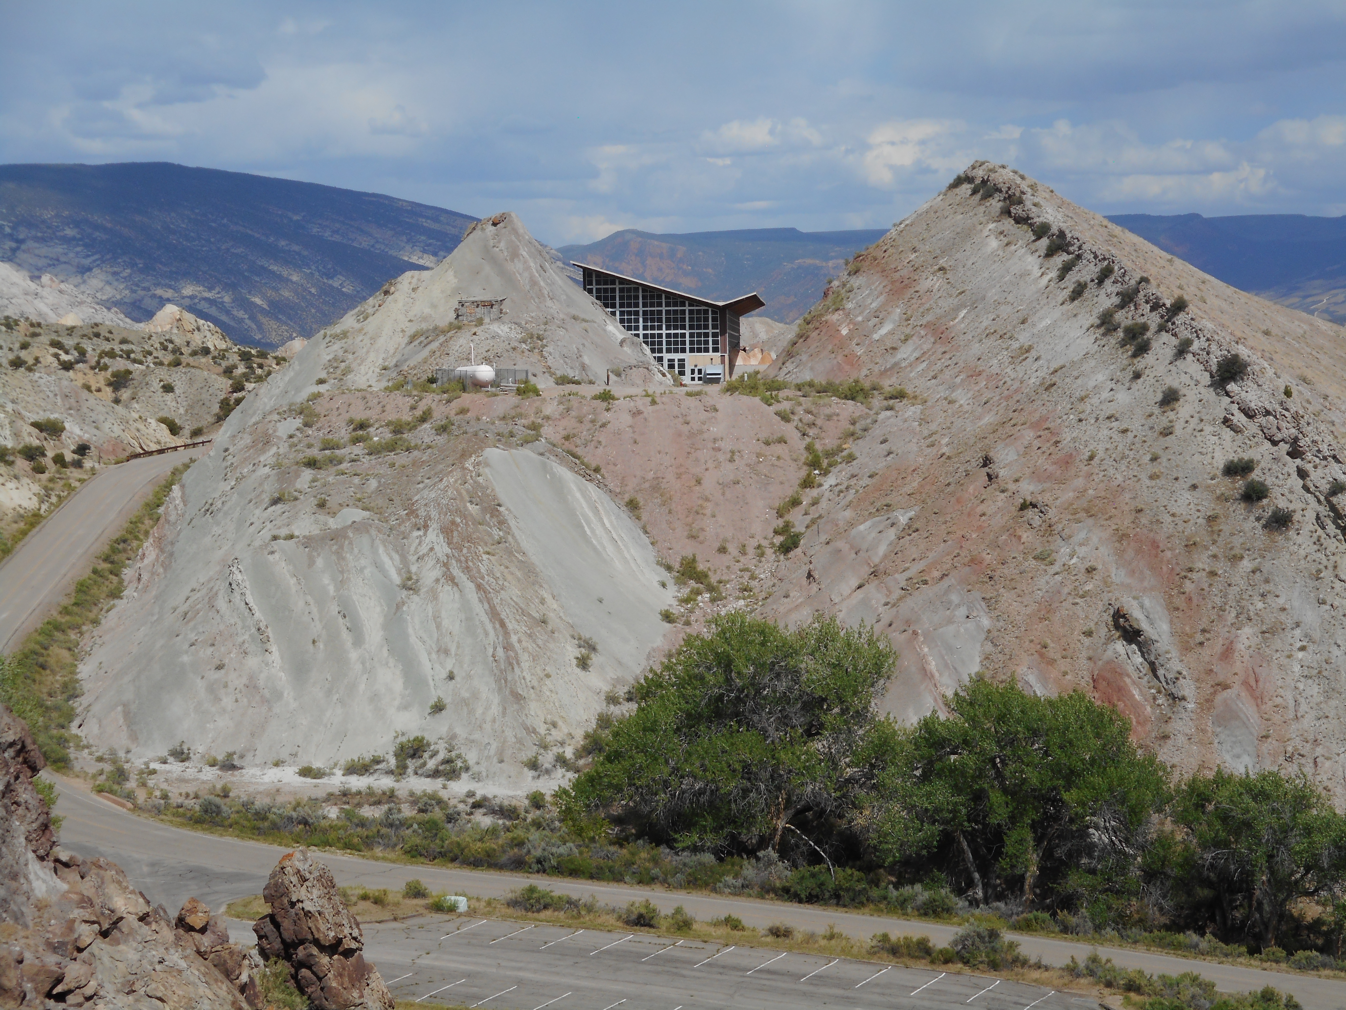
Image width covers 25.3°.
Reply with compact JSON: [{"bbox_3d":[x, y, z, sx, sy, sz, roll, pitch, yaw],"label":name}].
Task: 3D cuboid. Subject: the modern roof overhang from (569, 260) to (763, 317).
[{"bbox_3d":[0.087,-32.392,448.944,26.300,6.800,46.000,-1,2,3],"label":"modern roof overhang"}]

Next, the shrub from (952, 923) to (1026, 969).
[{"bbox_3d":[16.829,23.533,159.722,3.903,2.201,2.965,-1,2,0],"label":"shrub"}]

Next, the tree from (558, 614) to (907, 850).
[{"bbox_3d":[3.415,14.613,187.000,20.578,15.290,16.874,-1,2,0],"label":"tree"}]

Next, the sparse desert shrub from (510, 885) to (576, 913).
[{"bbox_3d":[-7.487,22.490,171.212,3.654,1.423,2.225,-1,2,0],"label":"sparse desert shrub"}]

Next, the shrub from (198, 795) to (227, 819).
[{"bbox_3d":[-31.181,20.502,202.690,1.884,1.482,1.724,-1,2,0],"label":"shrub"}]

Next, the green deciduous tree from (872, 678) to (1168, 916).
[{"bbox_3d":[20.670,17.127,177.000,16.764,13.387,14.249,-1,2,0],"label":"green deciduous tree"}]

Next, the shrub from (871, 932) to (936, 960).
[{"bbox_3d":[12.424,23.715,161.151,3.439,1.340,2.095,-1,2,0],"label":"shrub"}]

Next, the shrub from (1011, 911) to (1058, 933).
[{"bbox_3d":[20.463,23.586,169.370,2.623,1.010,1.998,-1,2,0],"label":"shrub"}]

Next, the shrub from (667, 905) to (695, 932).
[{"bbox_3d":[0.439,23.010,166.703,1.492,1.334,1.441,-1,2,0],"label":"shrub"}]

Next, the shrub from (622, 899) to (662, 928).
[{"bbox_3d":[-1.767,22.855,167.713,2.136,1.424,1.844,-1,2,0],"label":"shrub"}]

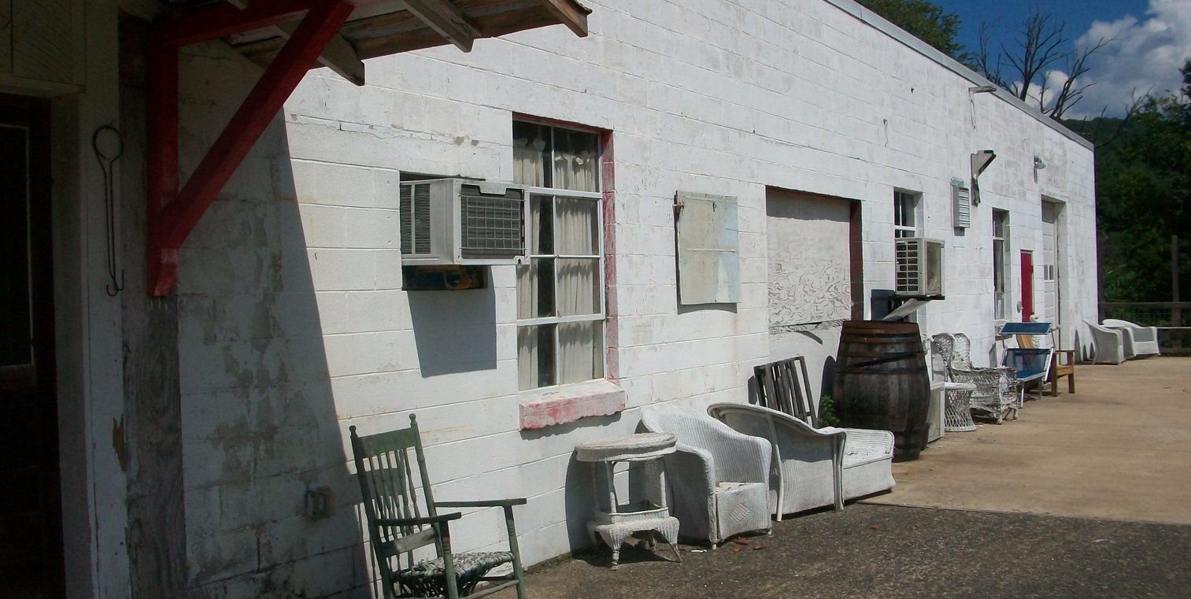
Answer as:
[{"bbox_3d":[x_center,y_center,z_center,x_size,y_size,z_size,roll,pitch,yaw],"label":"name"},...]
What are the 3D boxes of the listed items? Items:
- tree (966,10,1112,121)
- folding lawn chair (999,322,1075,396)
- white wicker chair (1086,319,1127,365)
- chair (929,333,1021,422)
[{"bbox_3d":[15.187,-4.286,39.976,5.500,10.800,5.000,-1,0,0],"label":"tree"},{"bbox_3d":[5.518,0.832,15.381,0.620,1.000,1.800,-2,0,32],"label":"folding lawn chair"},{"bbox_3d":[9.523,0.788,21.878,0.720,0.820,0.750,-1,0,36],"label":"white wicker chair"},{"bbox_3d":[4.325,0.877,13.355,0.850,1.000,0.770,-2,0,32],"label":"chair"}]

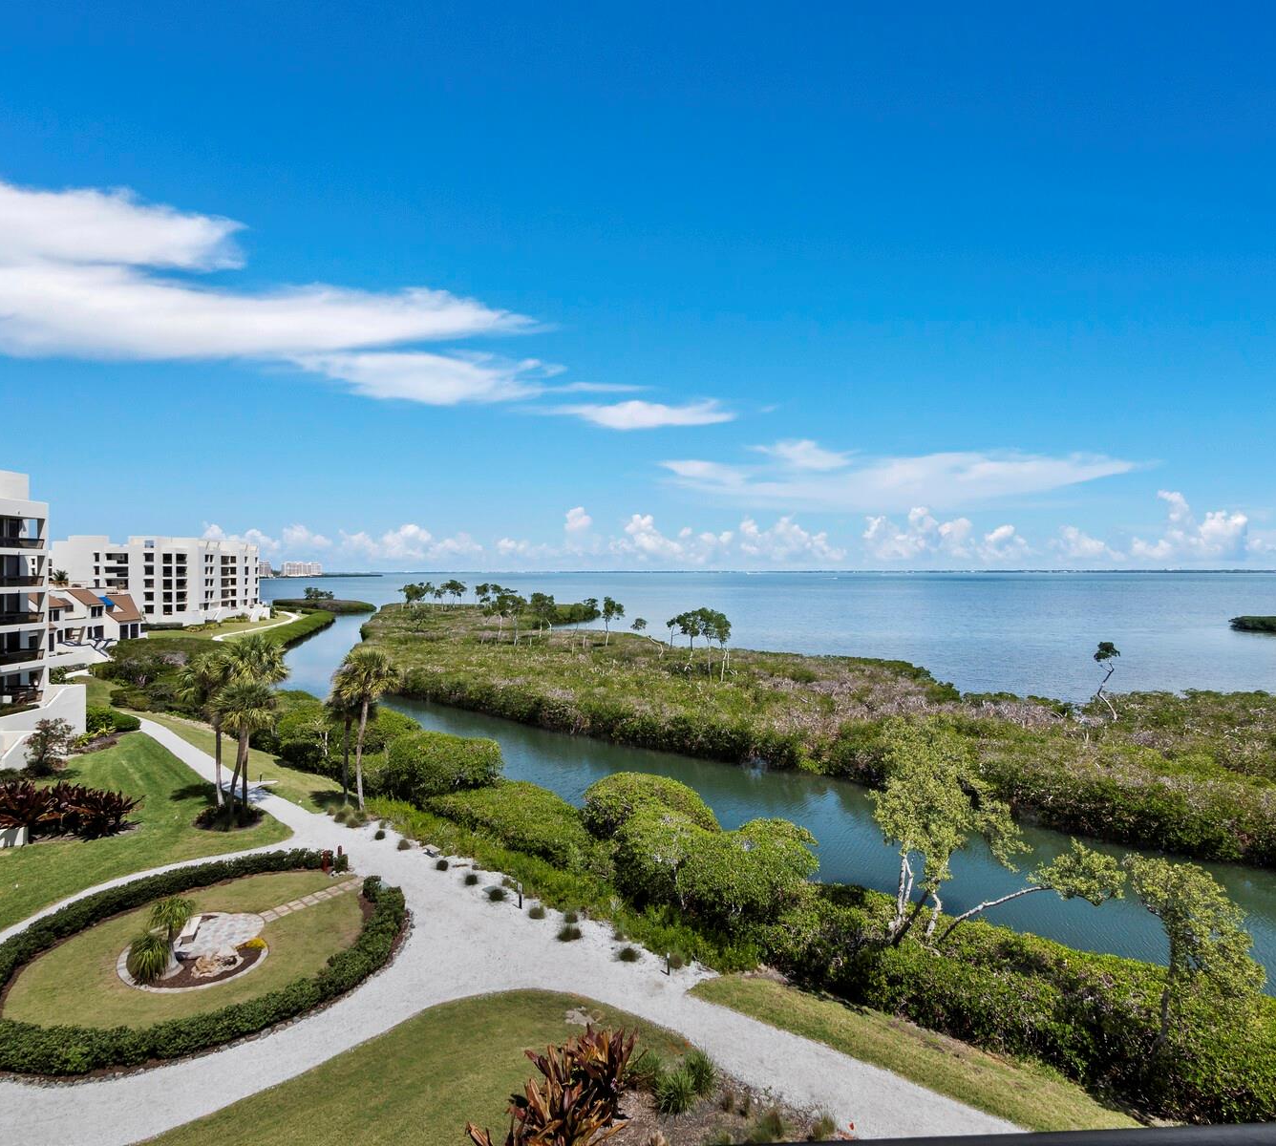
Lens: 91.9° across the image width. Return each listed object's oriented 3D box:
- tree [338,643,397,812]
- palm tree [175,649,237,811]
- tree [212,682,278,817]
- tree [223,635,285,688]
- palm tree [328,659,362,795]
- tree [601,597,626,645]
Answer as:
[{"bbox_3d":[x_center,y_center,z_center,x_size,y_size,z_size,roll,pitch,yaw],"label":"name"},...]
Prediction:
[{"bbox_3d":[-15.030,8.590,34.300,3.380,9.100,3.500,0,0,0],"label":"tree"},{"bbox_3d":[-23.860,8.660,34.100,3.420,8.890,3.500,0,0,0],"label":"palm tree"},{"bbox_3d":[-21.630,9.550,34.000,3.680,7.290,3.700,0,0,0],"label":"tree"},{"bbox_3d":[-21.040,8.240,34.000,3.410,9.910,3.500,0,0,0],"label":"tree"},{"bbox_3d":[-16.220,9.090,35.000,2.910,8.180,3.000,0,0,0],"label":"palm tree"},{"bbox_3d":[-4.540,8.860,112.000,4.540,9.080,4.500,0,0,0],"label":"tree"}]

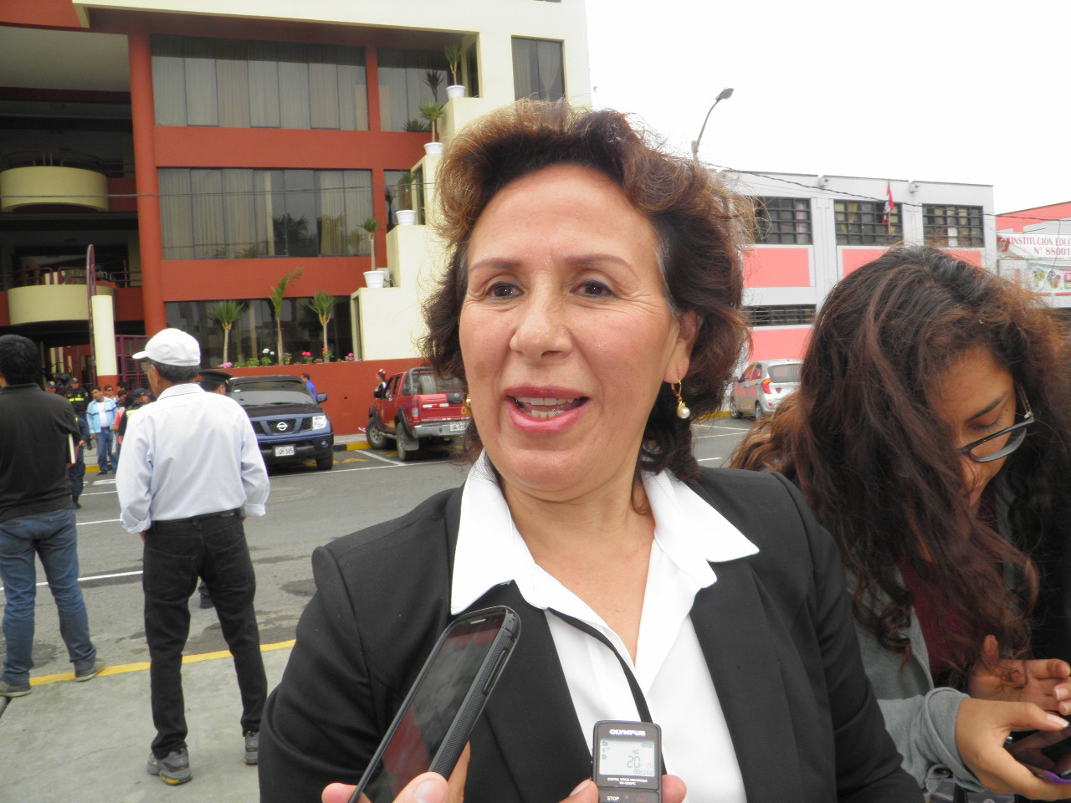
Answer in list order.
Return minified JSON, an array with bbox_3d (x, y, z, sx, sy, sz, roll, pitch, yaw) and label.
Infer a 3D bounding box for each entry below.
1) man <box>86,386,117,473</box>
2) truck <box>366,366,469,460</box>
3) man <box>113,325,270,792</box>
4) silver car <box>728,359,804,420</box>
[{"bbox_3d":[-8.530,0.594,17.067,0.580,1.710,0.360,-4,3,-27],"label":"man"},{"bbox_3d":[-2.211,0.174,17.943,1.820,1.750,5.050,-4,2,-20],"label":"truck"},{"bbox_3d":[-1.329,0.580,3.402,0.560,1.700,0.420,-4,2,-25],"label":"man"},{"bbox_3d":[6.000,-0.315,21.788,1.600,1.480,3.600,-3,2,0],"label":"silver car"}]

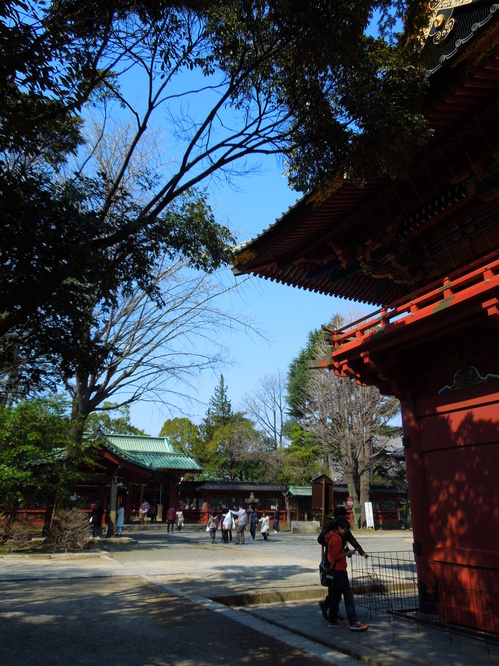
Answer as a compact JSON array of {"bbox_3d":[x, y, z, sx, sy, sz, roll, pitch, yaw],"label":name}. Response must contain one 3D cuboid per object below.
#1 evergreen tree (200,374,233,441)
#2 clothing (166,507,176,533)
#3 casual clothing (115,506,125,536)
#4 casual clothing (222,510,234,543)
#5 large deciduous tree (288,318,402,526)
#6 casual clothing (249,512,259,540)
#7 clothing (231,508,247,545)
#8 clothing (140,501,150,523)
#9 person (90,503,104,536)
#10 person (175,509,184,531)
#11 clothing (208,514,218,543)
[{"bbox_3d":[-3.903,13.266,56.873,4.400,17.235,4.400,1,-20,0],"label":"evergreen tree"},{"bbox_3d":[-5.032,12.064,31.100,0.540,1.570,0.380,4,-20,-11],"label":"clothing"},{"bbox_3d":[-7.046,10.196,26.060,0.420,1.488,0.450,-6,-21,16],"label":"casual clothing"},{"bbox_3d":[-1.021,9.438,23.379,0.550,1.376,0.400,5,-20,-11],"label":"casual clothing"},{"bbox_3d":[7.364,6.491,36.500,8.200,15.600,7.200,0,-20,0],"label":"large deciduous tree"},{"bbox_3d":[0.207,9.969,24.900,0.420,1.480,0.450,-2,-20,5],"label":"casual clothing"},{"bbox_3d":[-0.496,9.136,22.700,0.620,1.580,0.500,-13,-23,32],"label":"clothing"},{"bbox_3d":[-7.398,12.697,34.200,0.550,1.500,0.380,3,-20,-8],"label":"clothing"},{"bbox_3d":[-7.492,9.237,23.778,0.480,1.706,0.550,-9,-22,23],"label":"person"},{"bbox_3d":[-4.652,12.460,32.183,0.520,1.530,0.420,2,-20,-7],"label":"person"},{"bbox_3d":[-1.730,9.417,23.100,0.470,1.350,0.360,-1,-20,3],"label":"clothing"}]

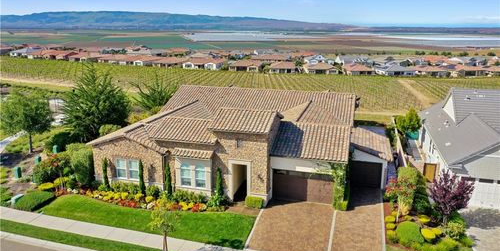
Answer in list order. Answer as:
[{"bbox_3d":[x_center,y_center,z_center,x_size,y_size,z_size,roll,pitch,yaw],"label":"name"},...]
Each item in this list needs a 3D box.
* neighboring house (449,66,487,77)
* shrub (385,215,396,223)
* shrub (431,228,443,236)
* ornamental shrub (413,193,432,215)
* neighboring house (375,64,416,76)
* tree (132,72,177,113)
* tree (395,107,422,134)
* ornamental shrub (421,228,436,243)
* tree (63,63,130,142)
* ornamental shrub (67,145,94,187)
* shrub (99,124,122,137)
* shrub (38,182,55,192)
[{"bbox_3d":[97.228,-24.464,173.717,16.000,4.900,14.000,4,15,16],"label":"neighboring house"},{"bbox_3d":[10.450,6.914,28.850,0.780,0.380,0.760,4,15,16],"label":"shrub"},{"bbox_3d":[12.460,7.089,25.953,0.750,0.450,0.720,0,14,0],"label":"shrub"},{"bbox_3d":[13.450,6.043,30.275,1.400,1.350,1.350,4,15,16],"label":"ornamental shrub"},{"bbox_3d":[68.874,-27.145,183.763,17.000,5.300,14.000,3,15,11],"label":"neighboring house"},{"bbox_3d":[-15.100,-4.777,62.329,6.800,6.700,6.400,4,15,16],"label":"tree"},{"bbox_3d":[19.405,-0.210,47.151,2.700,3.400,2.700,4,15,16],"label":"tree"},{"bbox_3d":[11.502,6.958,25.024,0.950,0.800,0.950,4,15,16],"label":"ornamental shrub"},{"bbox_3d":[-18.014,-2.652,46.012,7.800,9.000,7.600,4,15,16],"label":"tree"},{"bbox_3d":[-14.300,3.601,33.062,2.050,3.300,2.100,0,14,0],"label":"ornamental shrub"},{"bbox_3d":[-17.500,0.935,48.837,2.800,1.850,2.600,4,15,16],"label":"shrub"},{"bbox_3d":[-18.050,5.374,34.442,1.350,0.520,1.250,4,15,16],"label":"shrub"}]

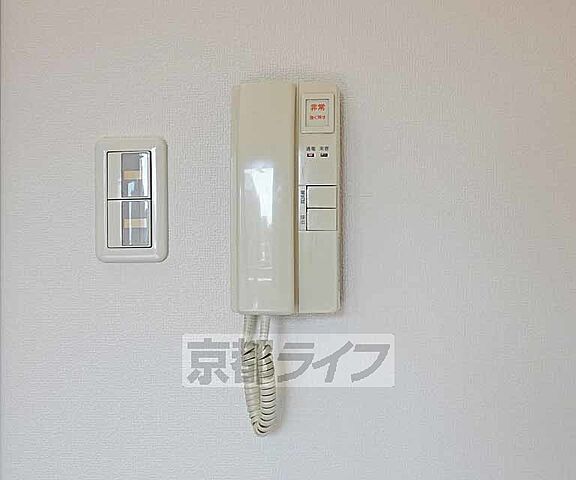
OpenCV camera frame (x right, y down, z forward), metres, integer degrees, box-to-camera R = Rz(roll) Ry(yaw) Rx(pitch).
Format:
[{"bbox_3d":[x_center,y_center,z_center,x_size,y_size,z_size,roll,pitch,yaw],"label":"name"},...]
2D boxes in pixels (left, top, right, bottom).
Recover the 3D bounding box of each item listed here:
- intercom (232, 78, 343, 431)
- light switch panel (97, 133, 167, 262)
[{"bbox_3d":[-0.001,0.016,0.735,0.102,0.330,0.060,0,-1,0],"label":"intercom"},{"bbox_3d":[-0.148,-0.038,0.758,0.070,0.120,0.012,0,-1,0],"label":"light switch panel"}]

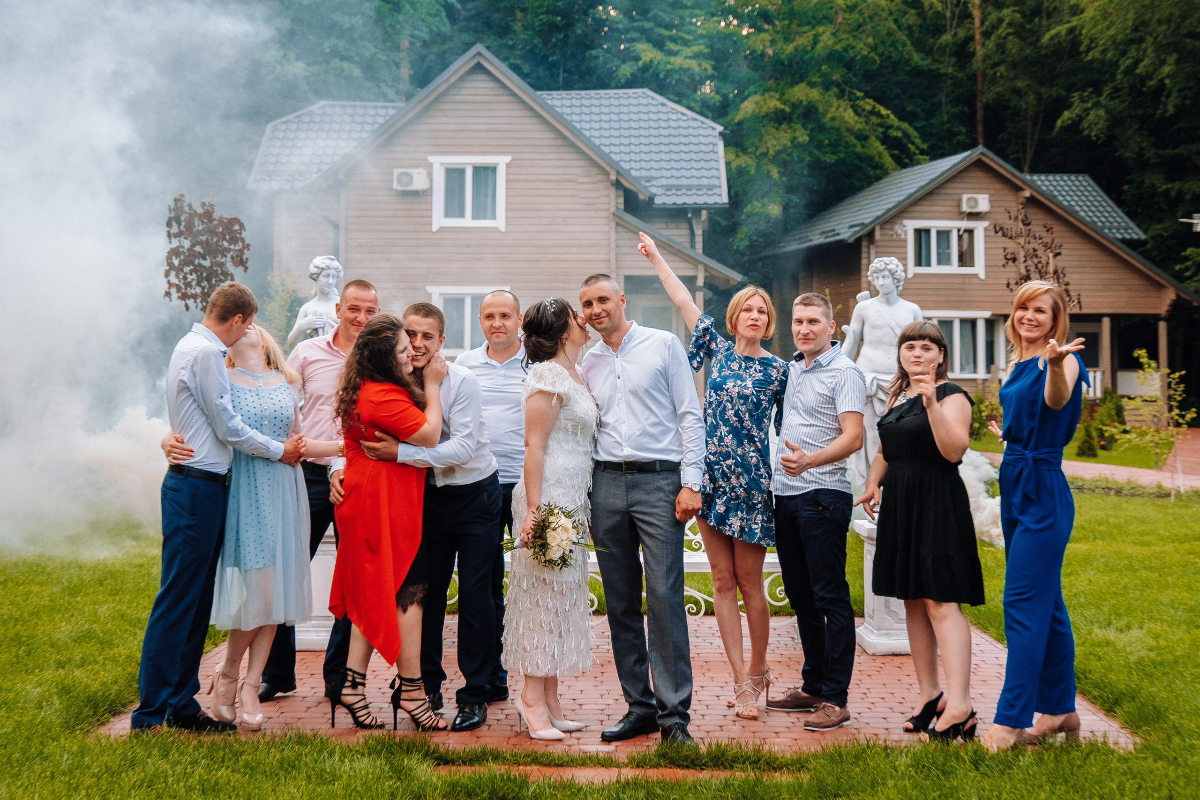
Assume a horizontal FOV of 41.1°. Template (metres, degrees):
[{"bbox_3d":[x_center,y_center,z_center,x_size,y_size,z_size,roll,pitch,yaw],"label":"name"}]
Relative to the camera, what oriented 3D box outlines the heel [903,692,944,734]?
[{"bbox_3d":[1.299,1.238,6.398,0.225,0.145,0.085,-1,1,-33],"label":"heel"}]

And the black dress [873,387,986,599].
[{"bbox_3d":[1.284,0.368,6.250,0.450,0.880,0.350,0,1,19],"label":"black dress"}]

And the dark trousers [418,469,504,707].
[{"bbox_3d":[-0.574,0.782,6.600,0.390,0.980,0.330,0,1,19],"label":"dark trousers"}]

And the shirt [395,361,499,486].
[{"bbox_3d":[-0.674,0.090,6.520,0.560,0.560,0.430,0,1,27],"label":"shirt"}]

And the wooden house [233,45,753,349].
[{"bbox_3d":[-2.600,-3.612,39.449,11.400,8.800,8.600,0,1,0],"label":"wooden house"}]

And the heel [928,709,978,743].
[{"bbox_3d":[1.338,1.251,6.130,0.220,0.135,0.085,0,1,-26],"label":"heel"}]

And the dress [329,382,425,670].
[{"bbox_3d":[-0.874,0.482,6.360,0.420,1.150,0.430,0,1,-6],"label":"dress"}]

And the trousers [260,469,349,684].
[{"bbox_3d":[-1.258,0.778,7.112,0.480,1.000,0.290,0,1,-3],"label":"trousers"}]

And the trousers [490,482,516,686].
[{"bbox_3d":[-0.421,0.796,6.950,0.380,0.970,0.290,0,1,-3],"label":"trousers"}]

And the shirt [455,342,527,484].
[{"bbox_3d":[-0.448,0.056,7.052,0.490,0.630,0.300,0,1,-3],"label":"shirt"}]

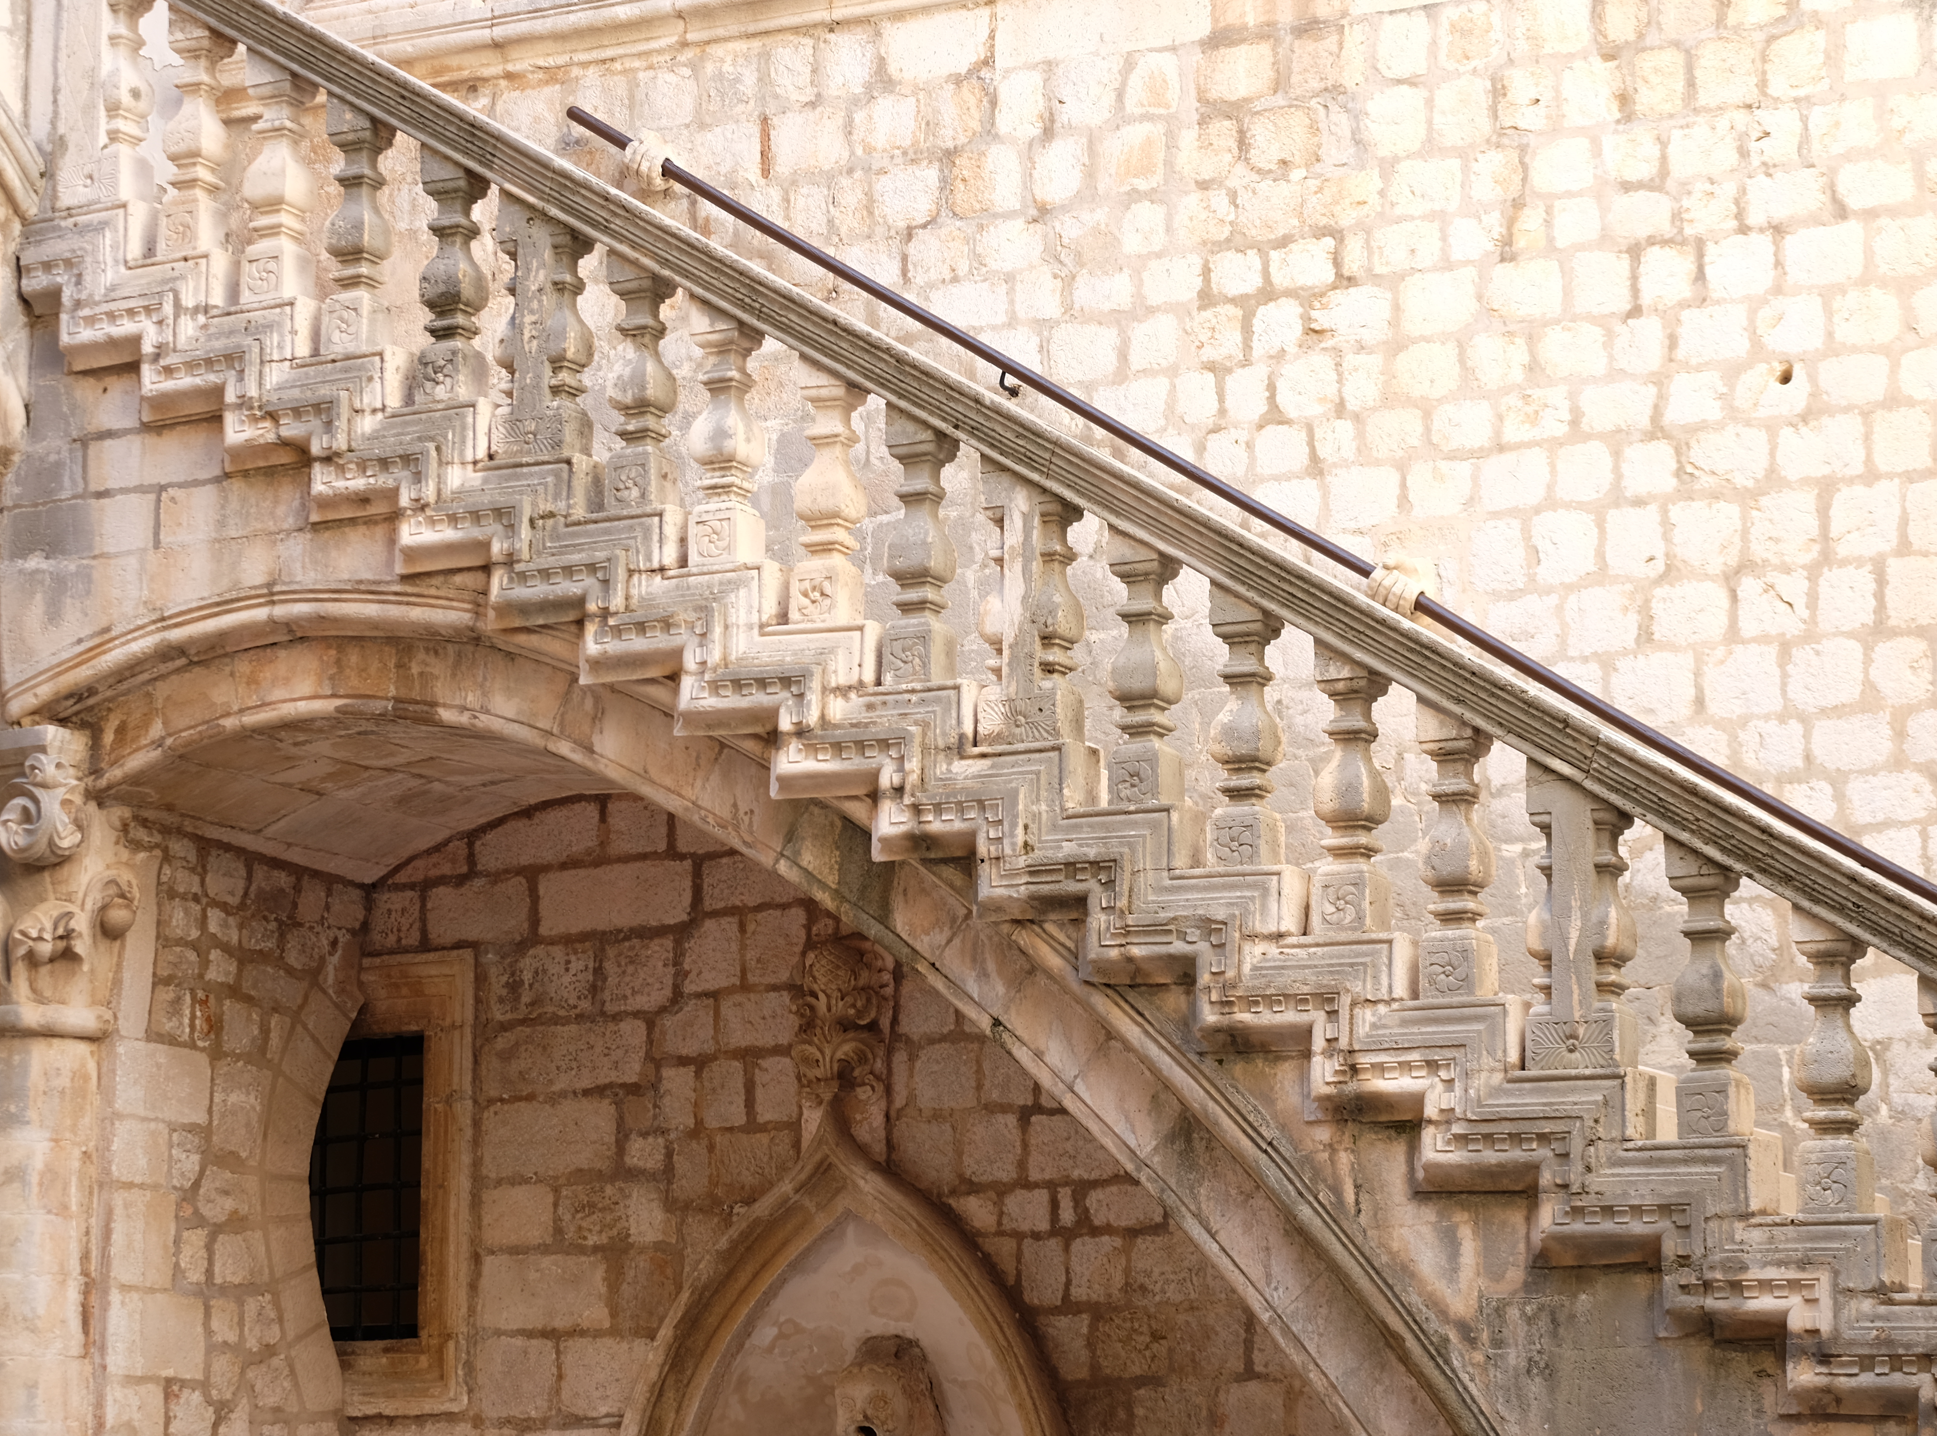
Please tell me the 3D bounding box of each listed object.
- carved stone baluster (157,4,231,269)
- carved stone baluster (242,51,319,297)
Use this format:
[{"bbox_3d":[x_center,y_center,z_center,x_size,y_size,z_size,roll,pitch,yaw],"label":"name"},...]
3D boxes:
[{"bbox_3d":[-2.194,-1.648,13.280,0.146,0.710,0.143,-5,-10,29],"label":"carved stone baluster"},{"bbox_3d":[-1.986,-1.554,13.508,0.157,0.747,0.157,-4,-10,26],"label":"carved stone baluster"}]

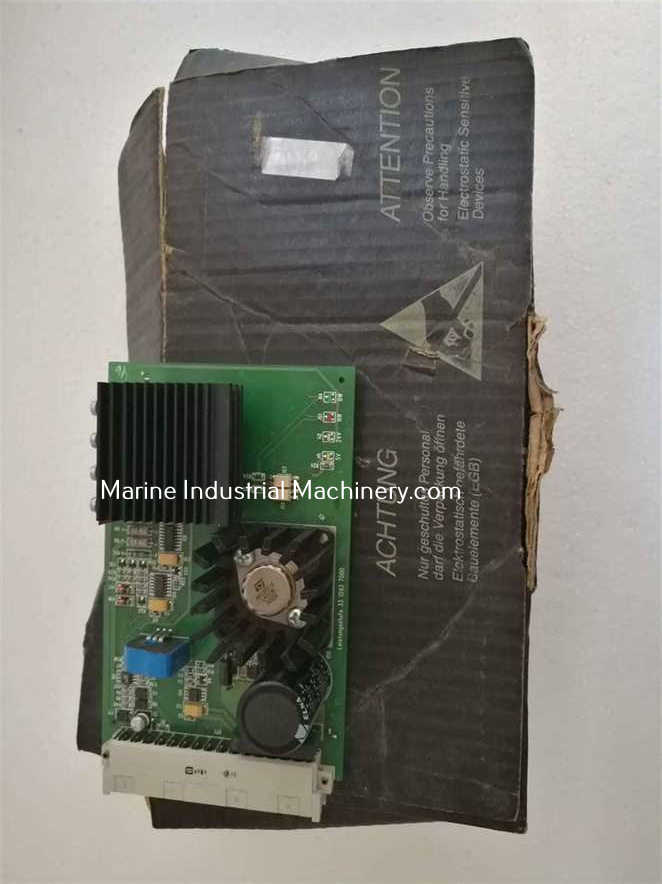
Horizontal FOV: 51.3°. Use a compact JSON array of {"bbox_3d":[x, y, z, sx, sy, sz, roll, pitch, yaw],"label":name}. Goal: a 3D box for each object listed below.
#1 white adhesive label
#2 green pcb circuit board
[{"bbox_3d":[-0.009,-0.108,0.263,0.036,0.001,0.014,8,93,9],"label":"white adhesive label"},{"bbox_3d":[-0.045,0.052,0.258,0.101,0.034,0.165,2,92,9],"label":"green pcb circuit board"}]

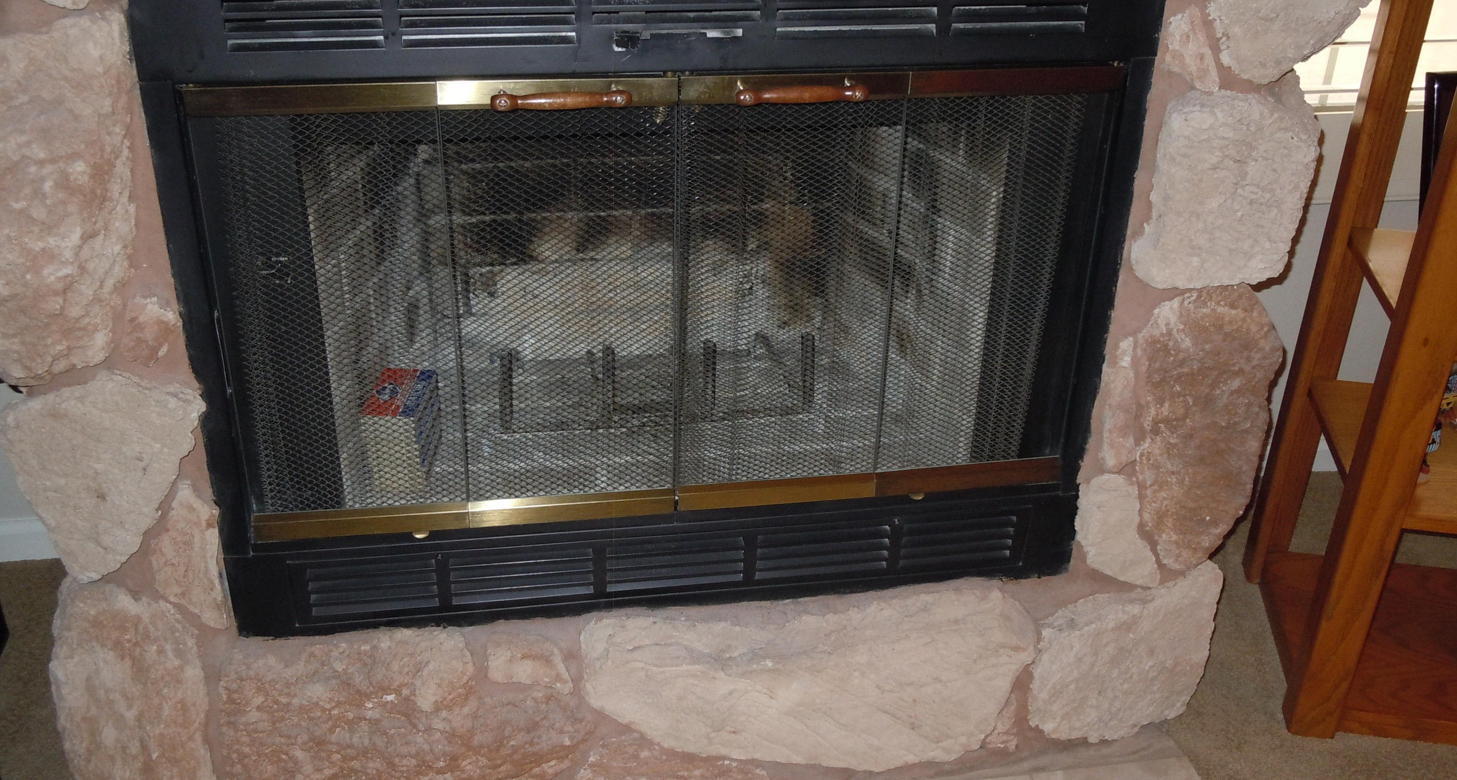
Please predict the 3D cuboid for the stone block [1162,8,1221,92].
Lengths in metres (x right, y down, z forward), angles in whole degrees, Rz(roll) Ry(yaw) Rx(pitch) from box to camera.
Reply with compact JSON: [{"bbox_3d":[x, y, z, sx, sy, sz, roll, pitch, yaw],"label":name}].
[{"bbox_3d":[0.478,-0.349,1.421,0.064,0.085,0.045,-3,28,-9],"label":"stone block"}]

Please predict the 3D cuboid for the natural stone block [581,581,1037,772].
[{"bbox_3d":[0.101,0.364,1.705,0.552,0.242,0.095,-3,28,-9],"label":"natural stone block"}]

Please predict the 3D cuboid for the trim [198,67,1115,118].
[{"bbox_3d":[-0.050,-0.303,1.403,0.951,0.030,0.035,-3,29,-9],"label":"trim"}]

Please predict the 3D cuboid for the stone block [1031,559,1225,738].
[{"bbox_3d":[0.487,0.330,1.763,0.230,0.240,0.115,-3,28,-9],"label":"stone block"}]

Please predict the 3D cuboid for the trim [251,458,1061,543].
[{"bbox_3d":[-0.063,0.125,1.593,0.930,0.029,0.020,-3,28,-9],"label":"trim"}]

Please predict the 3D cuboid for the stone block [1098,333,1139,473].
[{"bbox_3d":[0.466,0.012,1.664,0.055,0.174,0.060,-3,29,-9],"label":"stone block"}]

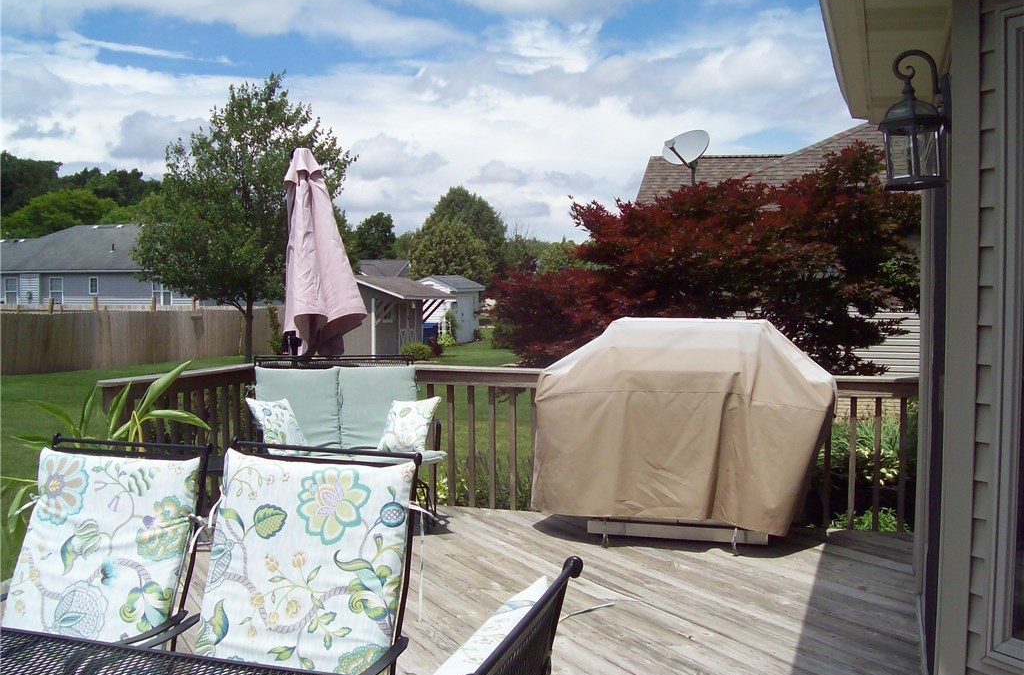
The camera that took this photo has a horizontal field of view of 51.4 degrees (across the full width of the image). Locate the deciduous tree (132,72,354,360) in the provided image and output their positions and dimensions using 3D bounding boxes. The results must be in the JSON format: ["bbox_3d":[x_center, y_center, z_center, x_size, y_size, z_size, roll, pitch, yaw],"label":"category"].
[{"bbox_3d":[-7.063,-3.078,28.000,5.900,7.800,5.700,0,3,0],"label":"deciduous tree"}]

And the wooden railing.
[{"bbox_3d":[0.016,0.690,6.061,4.450,0.940,1.550,1,3,16],"label":"wooden railing"}]

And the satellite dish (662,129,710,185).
[{"bbox_3d":[2.803,-2.867,17.000,0.800,0.950,0.700,2,4,37],"label":"satellite dish"}]

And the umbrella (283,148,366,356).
[{"bbox_3d":[-1.242,-0.072,7.067,0.550,2.346,0.480,1,3,16],"label":"umbrella"}]

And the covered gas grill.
[{"bbox_3d":[1.021,0.527,6.119,1.700,1.240,0.680,1,3,16],"label":"covered gas grill"}]

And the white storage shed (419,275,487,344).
[{"bbox_3d":[-2.650,-1.138,42.200,2.300,2.620,3.000,1,3,18],"label":"white storage shed"}]

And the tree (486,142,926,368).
[{"bbox_3d":[2.175,-0.031,11.000,4.600,4.000,4.200,1,3,16],"label":"tree"}]

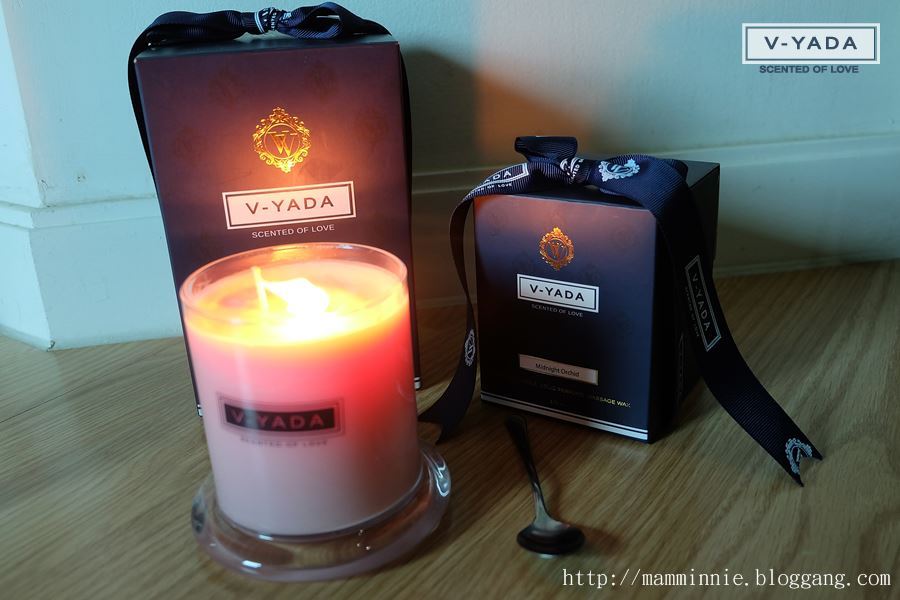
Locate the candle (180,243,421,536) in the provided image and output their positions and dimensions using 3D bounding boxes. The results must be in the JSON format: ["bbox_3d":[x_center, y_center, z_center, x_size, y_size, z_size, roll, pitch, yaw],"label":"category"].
[{"bbox_3d":[-0.056,0.032,0.329,0.084,0.088,0.084,-2,22,4],"label":"candle"}]

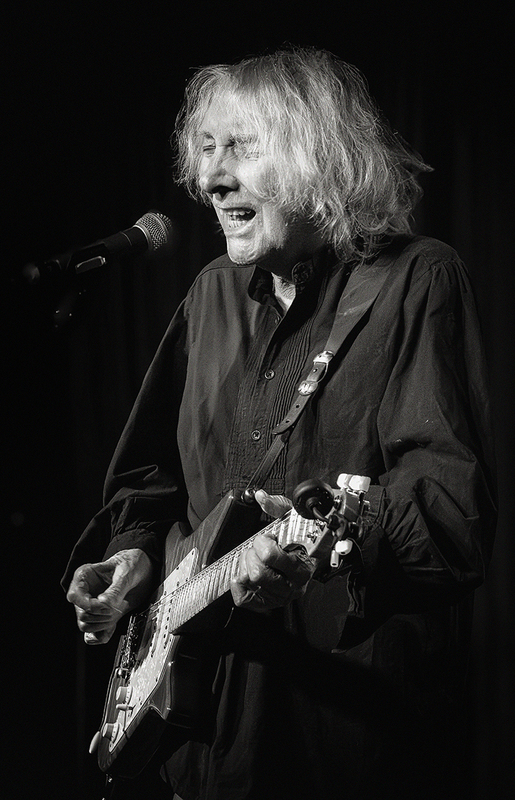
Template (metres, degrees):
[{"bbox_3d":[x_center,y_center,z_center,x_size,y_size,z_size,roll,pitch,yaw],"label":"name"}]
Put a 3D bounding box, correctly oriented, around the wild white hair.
[{"bbox_3d":[0.054,-0.292,3.160,0.285,0.265,0.250,-7,2,-41],"label":"wild white hair"}]

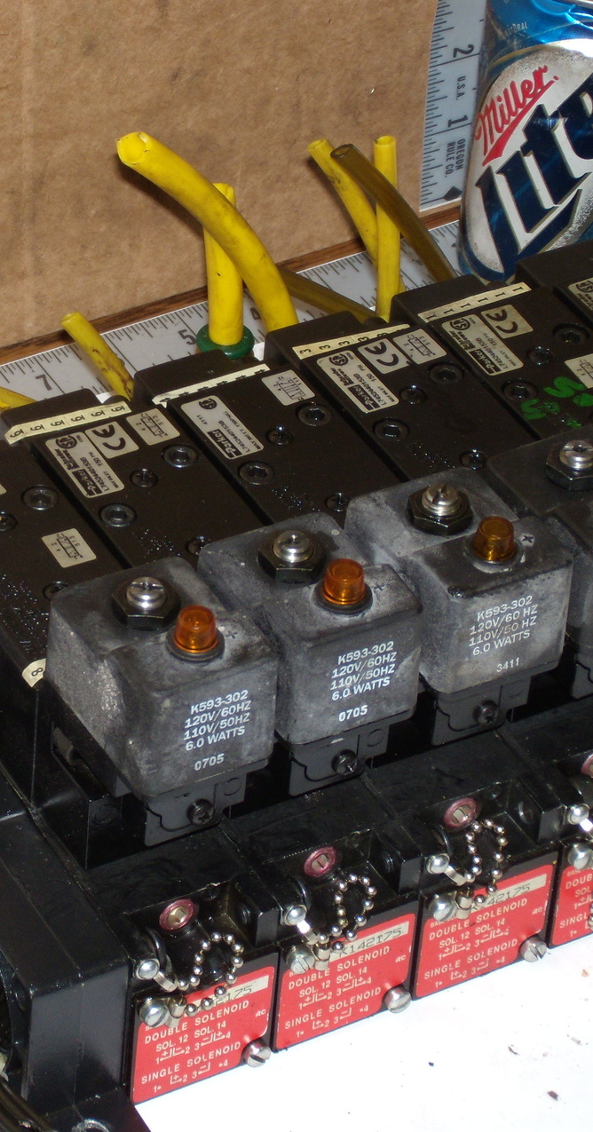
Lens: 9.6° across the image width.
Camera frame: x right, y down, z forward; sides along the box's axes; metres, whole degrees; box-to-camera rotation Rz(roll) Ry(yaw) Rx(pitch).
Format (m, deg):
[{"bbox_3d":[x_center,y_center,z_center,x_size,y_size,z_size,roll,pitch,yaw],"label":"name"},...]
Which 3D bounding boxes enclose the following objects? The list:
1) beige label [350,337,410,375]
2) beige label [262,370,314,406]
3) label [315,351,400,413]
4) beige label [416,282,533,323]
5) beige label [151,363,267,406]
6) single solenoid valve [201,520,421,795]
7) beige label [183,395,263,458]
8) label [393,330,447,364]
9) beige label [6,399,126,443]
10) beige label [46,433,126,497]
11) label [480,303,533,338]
[{"bbox_3d":[0.024,-0.057,0.967,0.009,0.001,0.013,-19,45,-24],"label":"beige label"},{"bbox_3d":[-0.002,-0.049,0.970,0.010,0.001,0.013,-18,46,-23],"label":"beige label"},{"bbox_3d":[0.017,-0.051,0.979,0.011,0.001,0.027,-19,45,-23],"label":"label"},{"bbox_3d":[0.051,-0.075,1.003,0.035,0.001,0.005,-18,46,-23],"label":"beige label"},{"bbox_3d":[-0.023,-0.049,0.955,0.034,0.001,0.004,-19,45,-24],"label":"beige label"},{"bbox_3d":[0.004,0.020,0.861,0.036,0.067,0.051,-18,44,-23],"label":"single solenoid valve"},{"bbox_3d":[-0.020,-0.038,0.961,0.011,0.001,0.027,-20,45,-24],"label":"beige label"},{"bbox_3d":[0.035,-0.062,0.986,0.010,0.001,0.013,-19,46,-23],"label":"label"},{"bbox_3d":[-0.062,-0.039,0.955,0.035,0.002,0.005,-14,44,-19],"label":"beige label"},{"bbox_3d":[-0.057,-0.027,0.947,0.011,0.001,0.027,-17,44,-21],"label":"beige label"},{"bbox_3d":[0.060,-0.069,0.997,0.009,0.001,0.013,-17,45,-22],"label":"label"}]

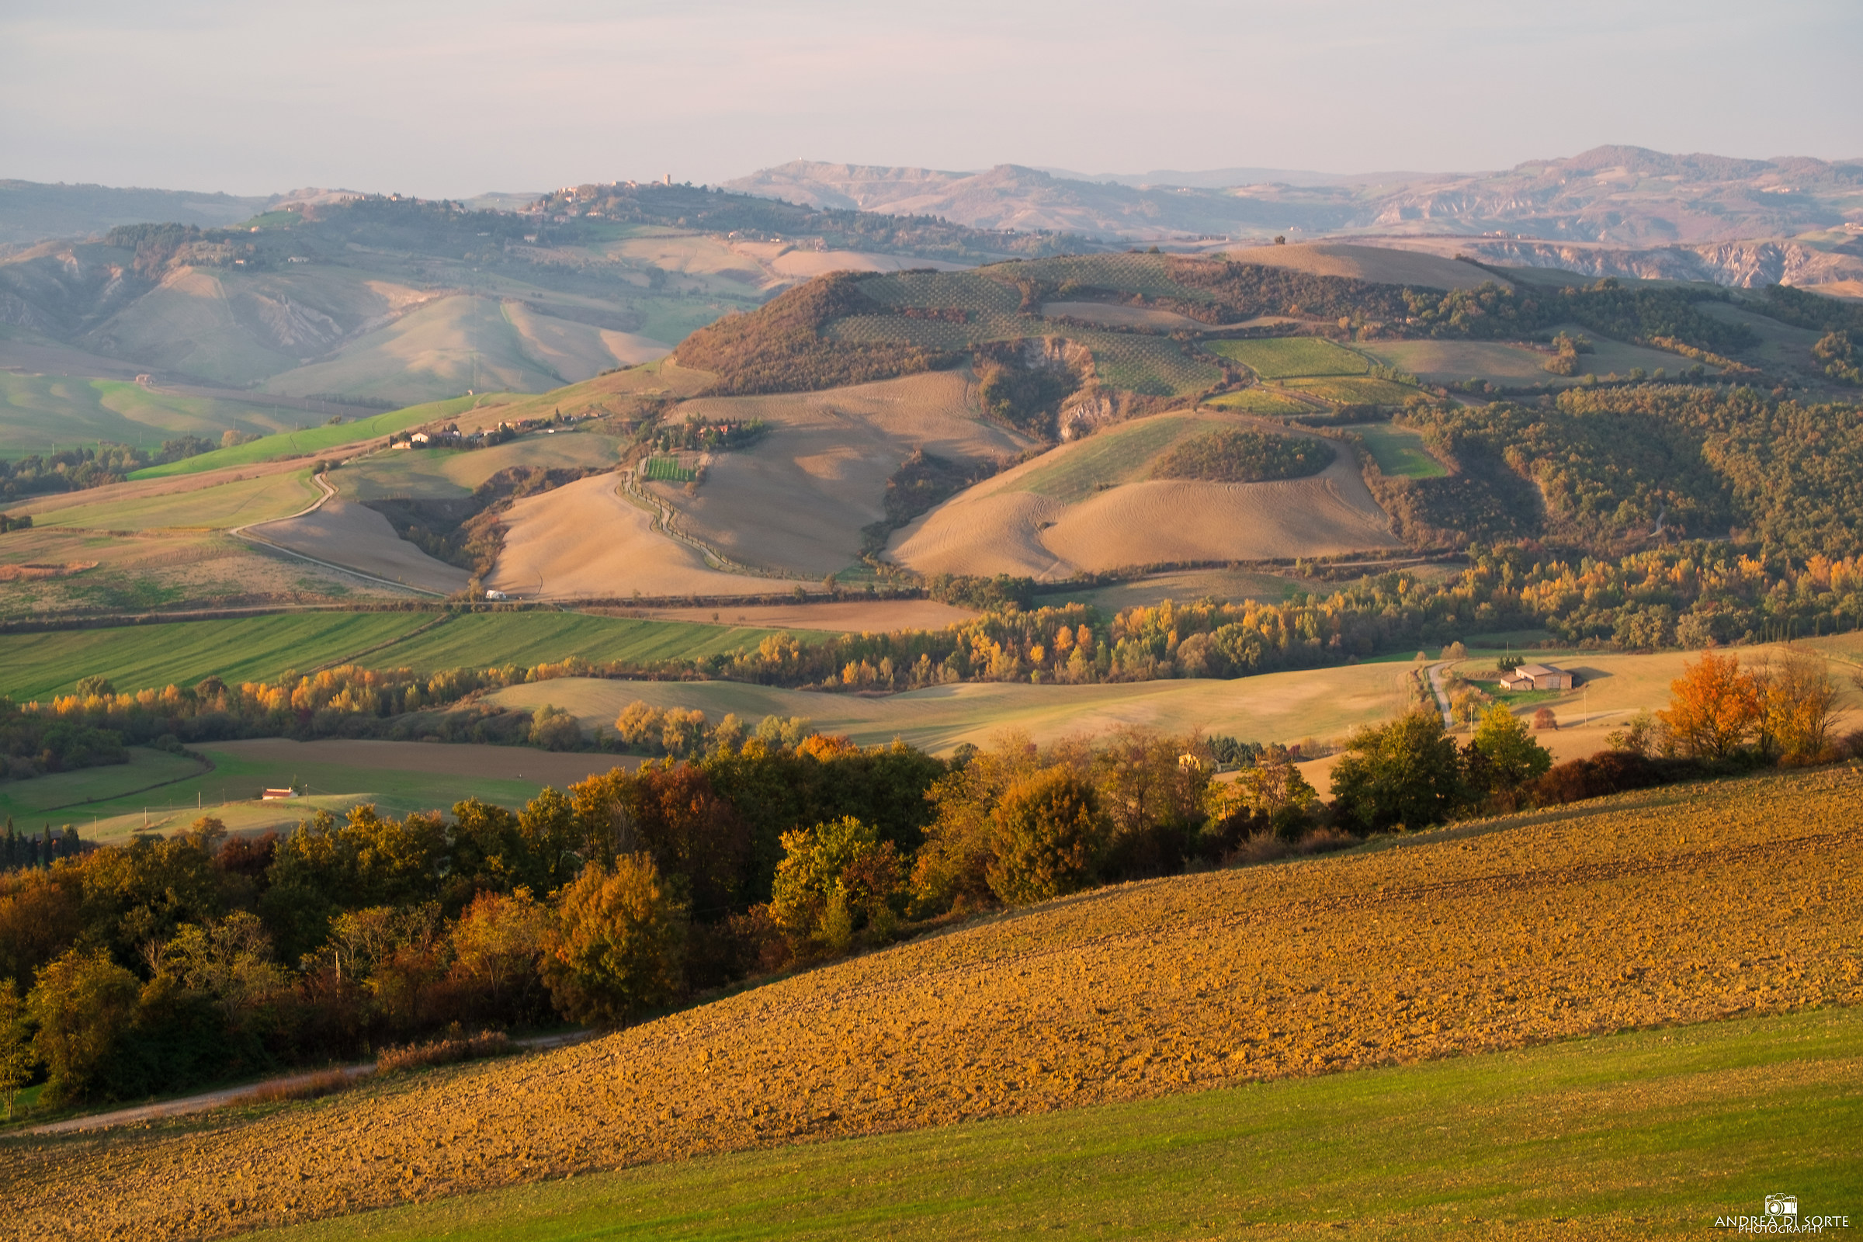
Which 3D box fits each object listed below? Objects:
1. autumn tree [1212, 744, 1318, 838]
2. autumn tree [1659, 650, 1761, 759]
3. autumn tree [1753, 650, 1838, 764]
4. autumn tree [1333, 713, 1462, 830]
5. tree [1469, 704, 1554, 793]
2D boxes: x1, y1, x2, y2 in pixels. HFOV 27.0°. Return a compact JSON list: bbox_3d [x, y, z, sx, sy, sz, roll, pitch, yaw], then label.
[{"bbox_3d":[17.819,9.123,207.000,5.746,4.748,5.458,0,6,0],"label":"autumn tree"},{"bbox_3d":[47.115,5.068,235.000,6.170,6.464,5.862,0,6,0],"label":"autumn tree"},{"bbox_3d":[52.894,5.156,237.000,5.245,6.995,4.983,0,6,0],"label":"autumn tree"},{"bbox_3d":[25.206,8.074,210.000,7.168,6.361,6.810,0,6,0],"label":"autumn tree"},{"bbox_3d":[32.586,7.155,218.000,4.743,4.875,4.506,0,6,0],"label":"tree"}]

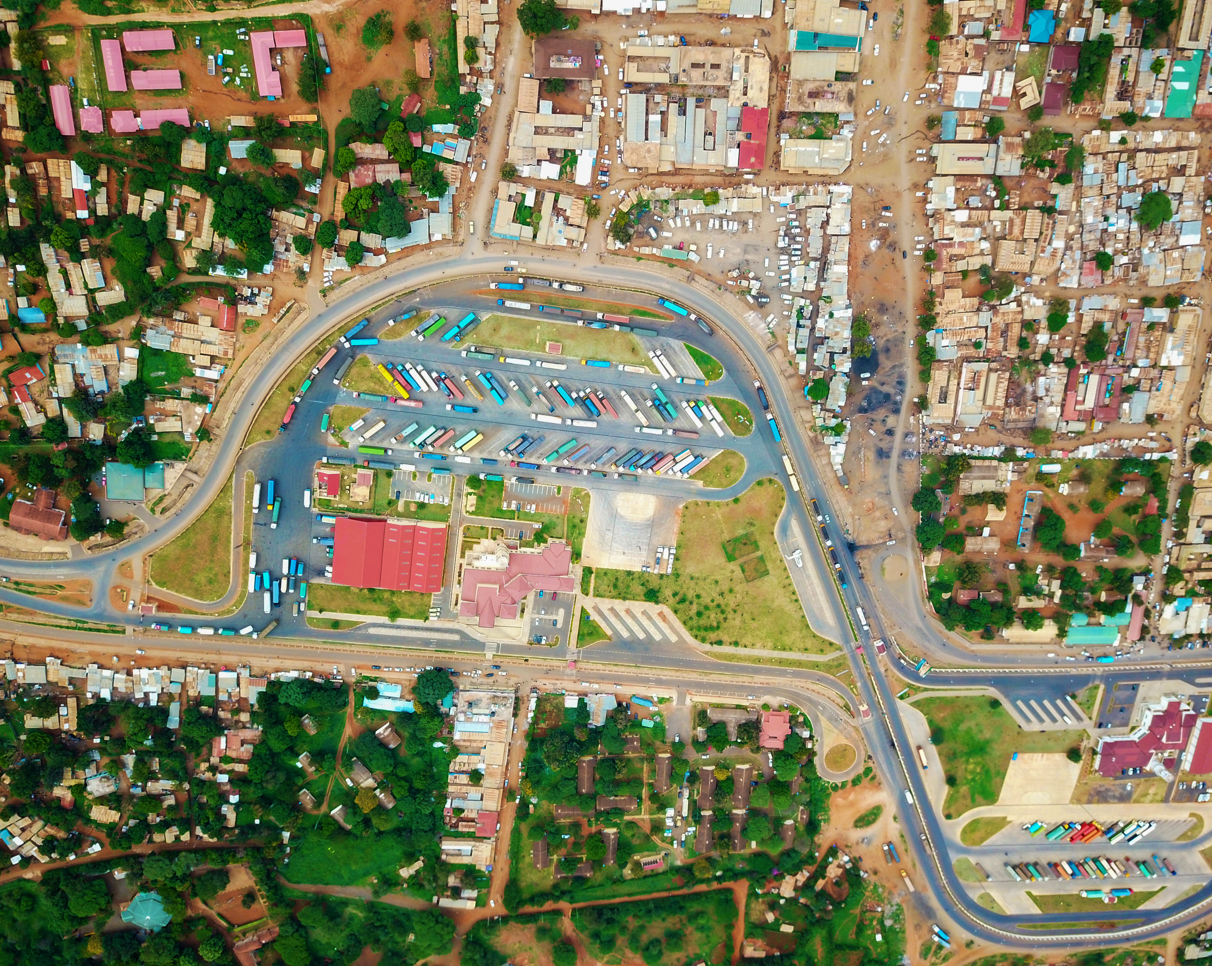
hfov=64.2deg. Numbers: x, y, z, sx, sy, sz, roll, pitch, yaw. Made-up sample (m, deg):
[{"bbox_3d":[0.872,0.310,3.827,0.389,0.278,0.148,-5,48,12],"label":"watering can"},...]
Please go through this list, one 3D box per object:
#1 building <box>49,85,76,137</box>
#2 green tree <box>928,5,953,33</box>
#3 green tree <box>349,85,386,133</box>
[{"bbox_3d":[-243.380,-166.750,433.730,7.350,4.800,20.490,-2,109,-6],"label":"building"},{"bbox_3d":[159.300,-221.360,461.890,10.500,10.000,10.500,-2,109,-6],"label":"green tree"},{"bbox_3d":[-110.026,-172.207,445.567,15.652,12.500,18.850,0,107,-6],"label":"green tree"}]

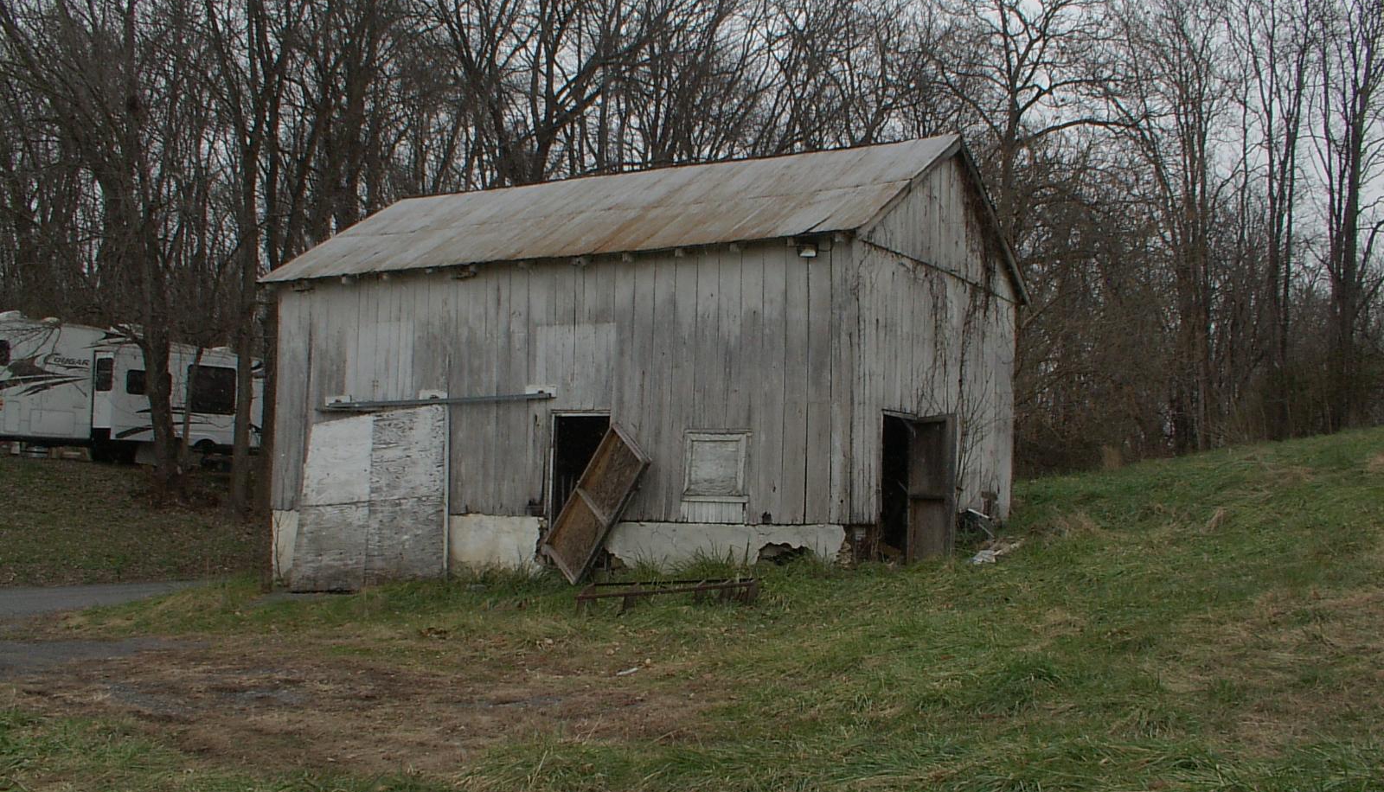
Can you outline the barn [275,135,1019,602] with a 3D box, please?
[{"bbox_3d":[-0.685,-0.373,21.771,9.623,5.957,6.077,-1,-5,31],"label":"barn"}]

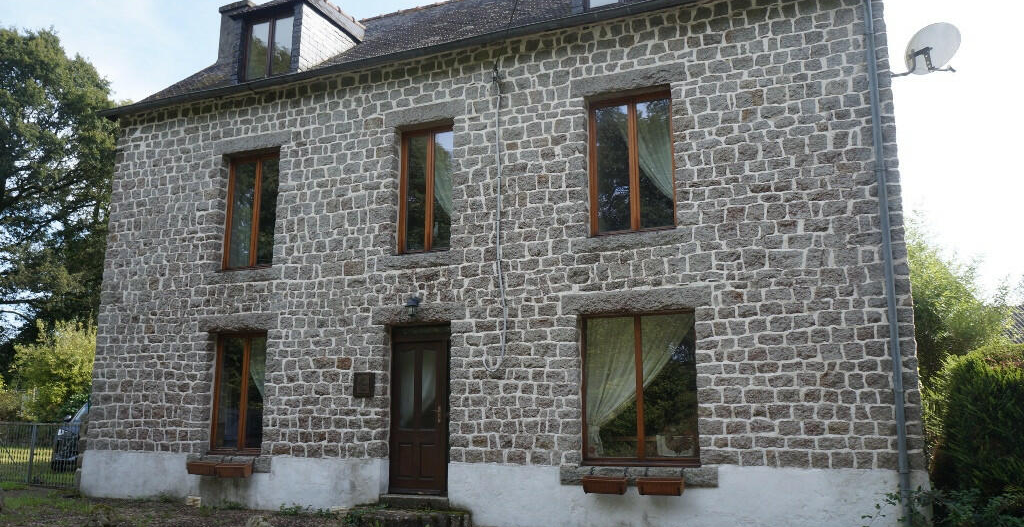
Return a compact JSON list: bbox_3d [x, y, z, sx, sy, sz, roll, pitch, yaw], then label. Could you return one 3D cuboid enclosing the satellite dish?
[{"bbox_3d":[5.112,-2.571,9.270,0.470,0.680,0.700,8,-13,-34],"label":"satellite dish"}]

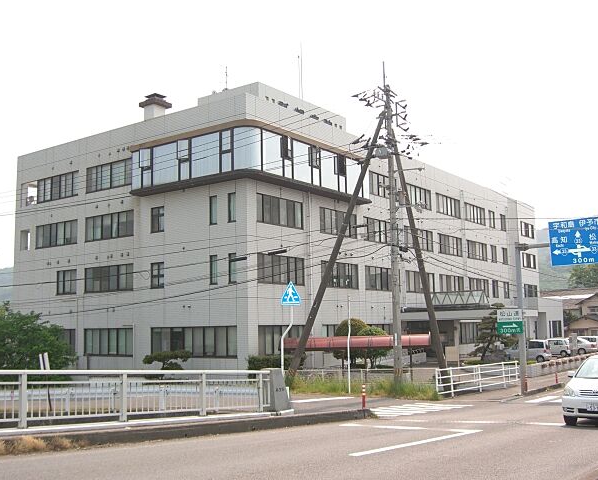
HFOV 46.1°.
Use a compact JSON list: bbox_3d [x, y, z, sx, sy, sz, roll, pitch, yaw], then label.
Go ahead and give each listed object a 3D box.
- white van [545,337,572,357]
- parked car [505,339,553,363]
[{"bbox_3d":[23.685,10.097,65.815,3.500,1.630,1.500,-6,-9,33],"label":"white van"},{"bbox_3d":[18.462,9.094,57.436,4.600,1.740,1.700,-6,-9,33],"label":"parked car"}]

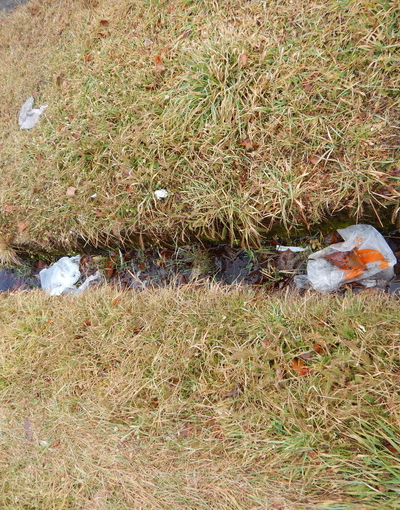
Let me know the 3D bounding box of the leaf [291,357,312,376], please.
[{"bbox_3d":[0.345,0.368,1.578,0.077,0.030,0.061,-28,71,34],"label":"leaf"}]

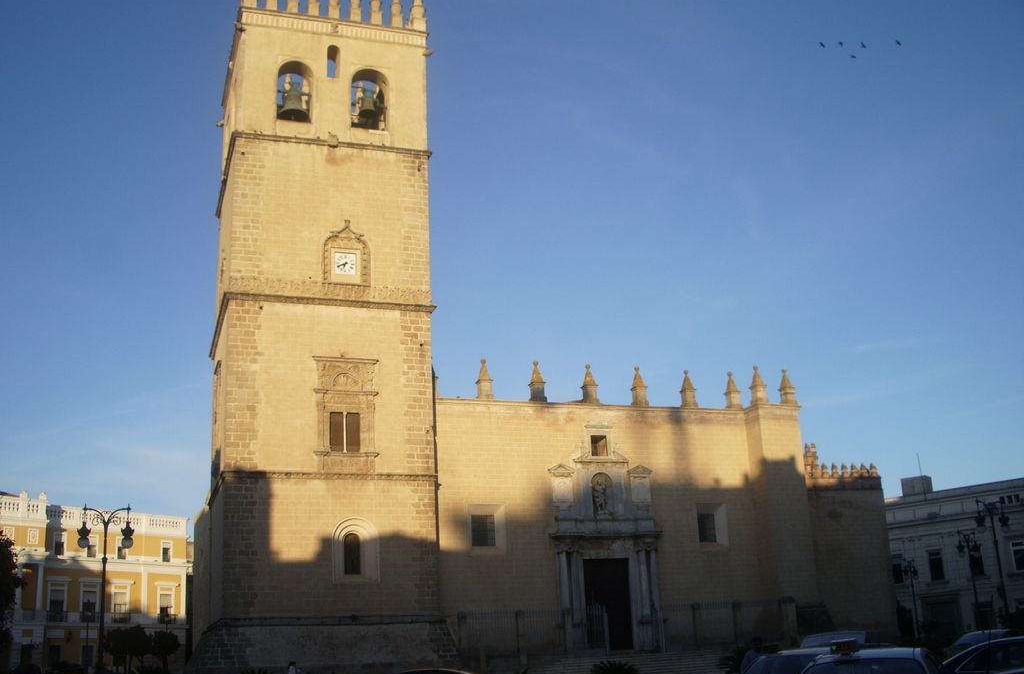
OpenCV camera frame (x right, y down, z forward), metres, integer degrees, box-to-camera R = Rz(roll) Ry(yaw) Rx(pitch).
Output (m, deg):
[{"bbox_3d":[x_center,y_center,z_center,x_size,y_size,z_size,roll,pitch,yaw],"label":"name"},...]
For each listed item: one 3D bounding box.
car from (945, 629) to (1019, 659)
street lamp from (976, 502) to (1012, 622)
[{"bbox_3d":[14.341,9.503,30.899,1.750,1.500,4.300,-14,-20,33],"label":"car"},{"bbox_3d":[23.962,11.732,50.356,2.300,7.700,0.500,3,-18,-19],"label":"street lamp"}]

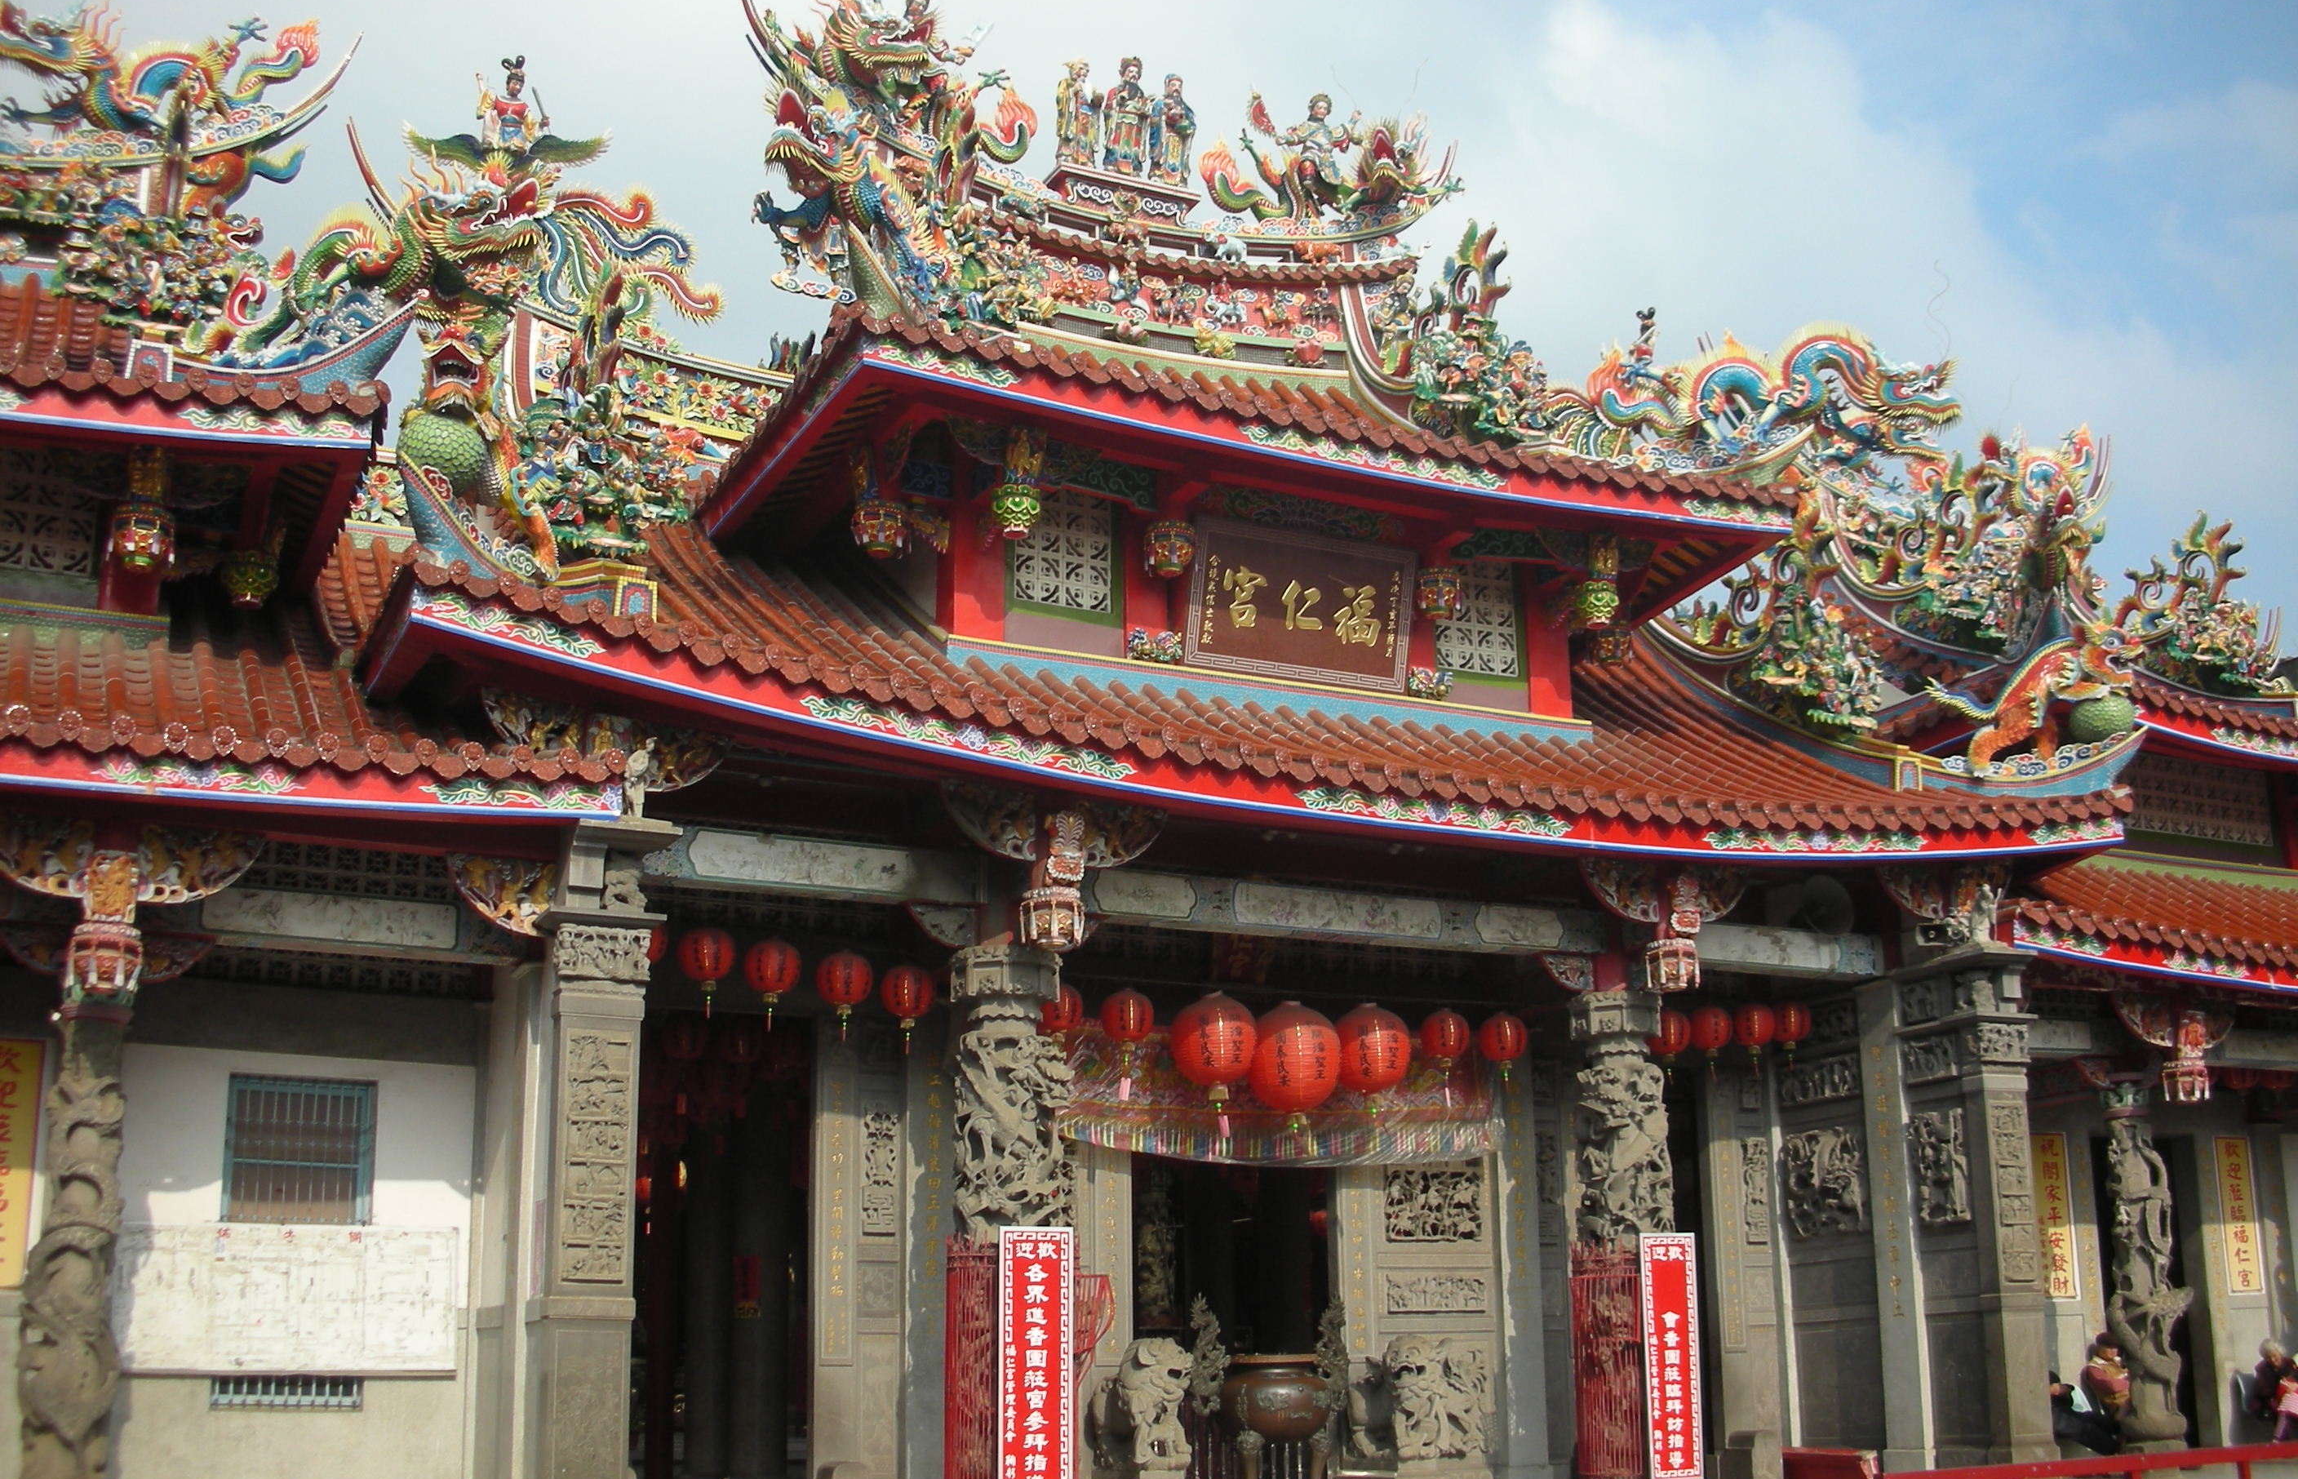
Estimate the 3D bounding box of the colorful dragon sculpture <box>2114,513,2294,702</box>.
[{"bbox_3d":[11.291,-1.443,24.826,1.044,1.949,1.160,7,-17,-25],"label":"colorful dragon sculpture"}]

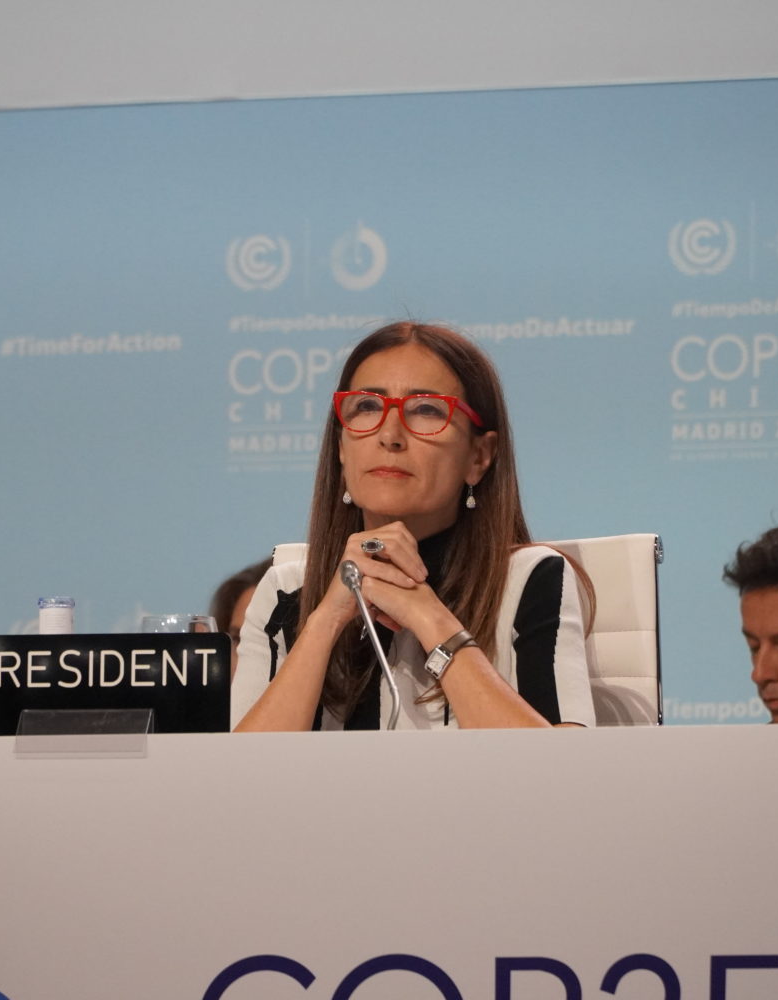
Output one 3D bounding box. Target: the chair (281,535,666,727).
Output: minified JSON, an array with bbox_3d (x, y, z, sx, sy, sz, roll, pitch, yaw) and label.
[{"bbox_3d":[-0.030,0.543,8.878,0.570,1.070,0.620,-2,-7,22],"label":"chair"}]

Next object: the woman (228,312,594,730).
[{"bbox_3d":[-0.018,0.428,8.808,0.470,1.281,0.700,0,-7,13],"label":"woman"}]

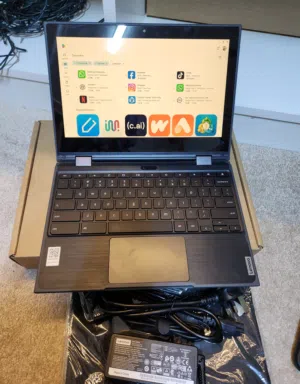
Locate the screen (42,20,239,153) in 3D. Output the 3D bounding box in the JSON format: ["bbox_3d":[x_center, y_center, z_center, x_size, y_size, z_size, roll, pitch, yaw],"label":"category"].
[{"bbox_3d":[-0.009,-0.152,0.418,0.288,0.197,0.008,0,17,-2],"label":"screen"}]

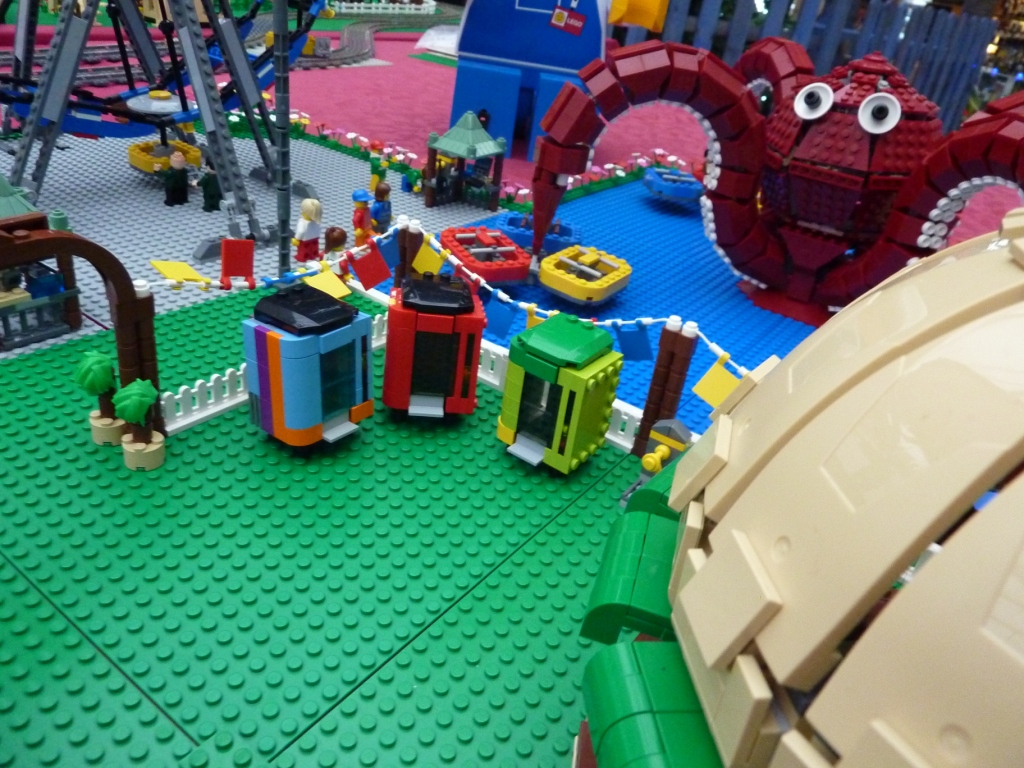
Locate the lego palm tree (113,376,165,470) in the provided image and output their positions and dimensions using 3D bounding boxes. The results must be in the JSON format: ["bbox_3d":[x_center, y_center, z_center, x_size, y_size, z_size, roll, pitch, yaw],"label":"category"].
[{"bbox_3d":[-0.152,0.015,0.303,0.018,0.038,0.018,26,34,26],"label":"lego palm tree"}]

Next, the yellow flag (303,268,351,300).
[{"bbox_3d":[-0.091,-0.050,0.360,0.021,0.004,0.016,51,40,8],"label":"yellow flag"}]

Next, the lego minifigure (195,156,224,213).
[{"bbox_3d":[-0.233,-0.158,0.572,0.017,0.041,0.022,20,31,17],"label":"lego minifigure"}]

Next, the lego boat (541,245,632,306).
[{"bbox_3d":[0.050,-0.071,0.488,0.048,0.016,0.064,25,32,25],"label":"lego boat"}]

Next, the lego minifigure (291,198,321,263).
[{"bbox_3d":[-0.139,-0.105,0.505,0.014,0.043,0.022,26,33,27],"label":"lego minifigure"}]

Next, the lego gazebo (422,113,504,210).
[{"bbox_3d":[-0.040,-0.196,0.648,0.048,0.082,0.048,26,34,26],"label":"lego gazebo"}]

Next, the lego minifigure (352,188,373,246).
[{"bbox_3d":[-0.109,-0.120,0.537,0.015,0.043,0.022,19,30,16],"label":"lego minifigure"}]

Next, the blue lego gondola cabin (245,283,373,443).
[{"bbox_3d":[-0.089,-0.010,0.331,0.037,0.063,0.044,24,32,24],"label":"blue lego gondola cabin"}]

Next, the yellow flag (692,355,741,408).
[{"bbox_3d":[0.092,-0.001,0.323,0.016,0.021,0.004,44,8,30],"label":"yellow flag"}]

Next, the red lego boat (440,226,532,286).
[{"bbox_3d":[-0.019,-0.086,0.494,0.048,0.016,0.064,-8,34,-29],"label":"red lego boat"}]

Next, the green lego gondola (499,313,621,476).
[{"bbox_3d":[0.018,0.002,0.327,0.046,0.058,0.039,26,33,27],"label":"green lego gondola"}]

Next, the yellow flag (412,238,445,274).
[{"bbox_3d":[-0.044,-0.068,0.401,0.016,0.022,0.004,41,35,12],"label":"yellow flag"}]

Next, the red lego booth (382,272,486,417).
[{"bbox_3d":[-0.038,-0.017,0.355,0.046,0.073,0.038,3,31,-12],"label":"red lego booth"}]

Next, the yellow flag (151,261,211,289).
[{"bbox_3d":[-0.139,-0.046,0.310,0.021,0.004,0.016,39,21,22],"label":"yellow flag"}]

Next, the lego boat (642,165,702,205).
[{"bbox_3d":[0.153,-0.191,0.707,0.048,0.017,0.062,7,30,-4],"label":"lego boat"}]

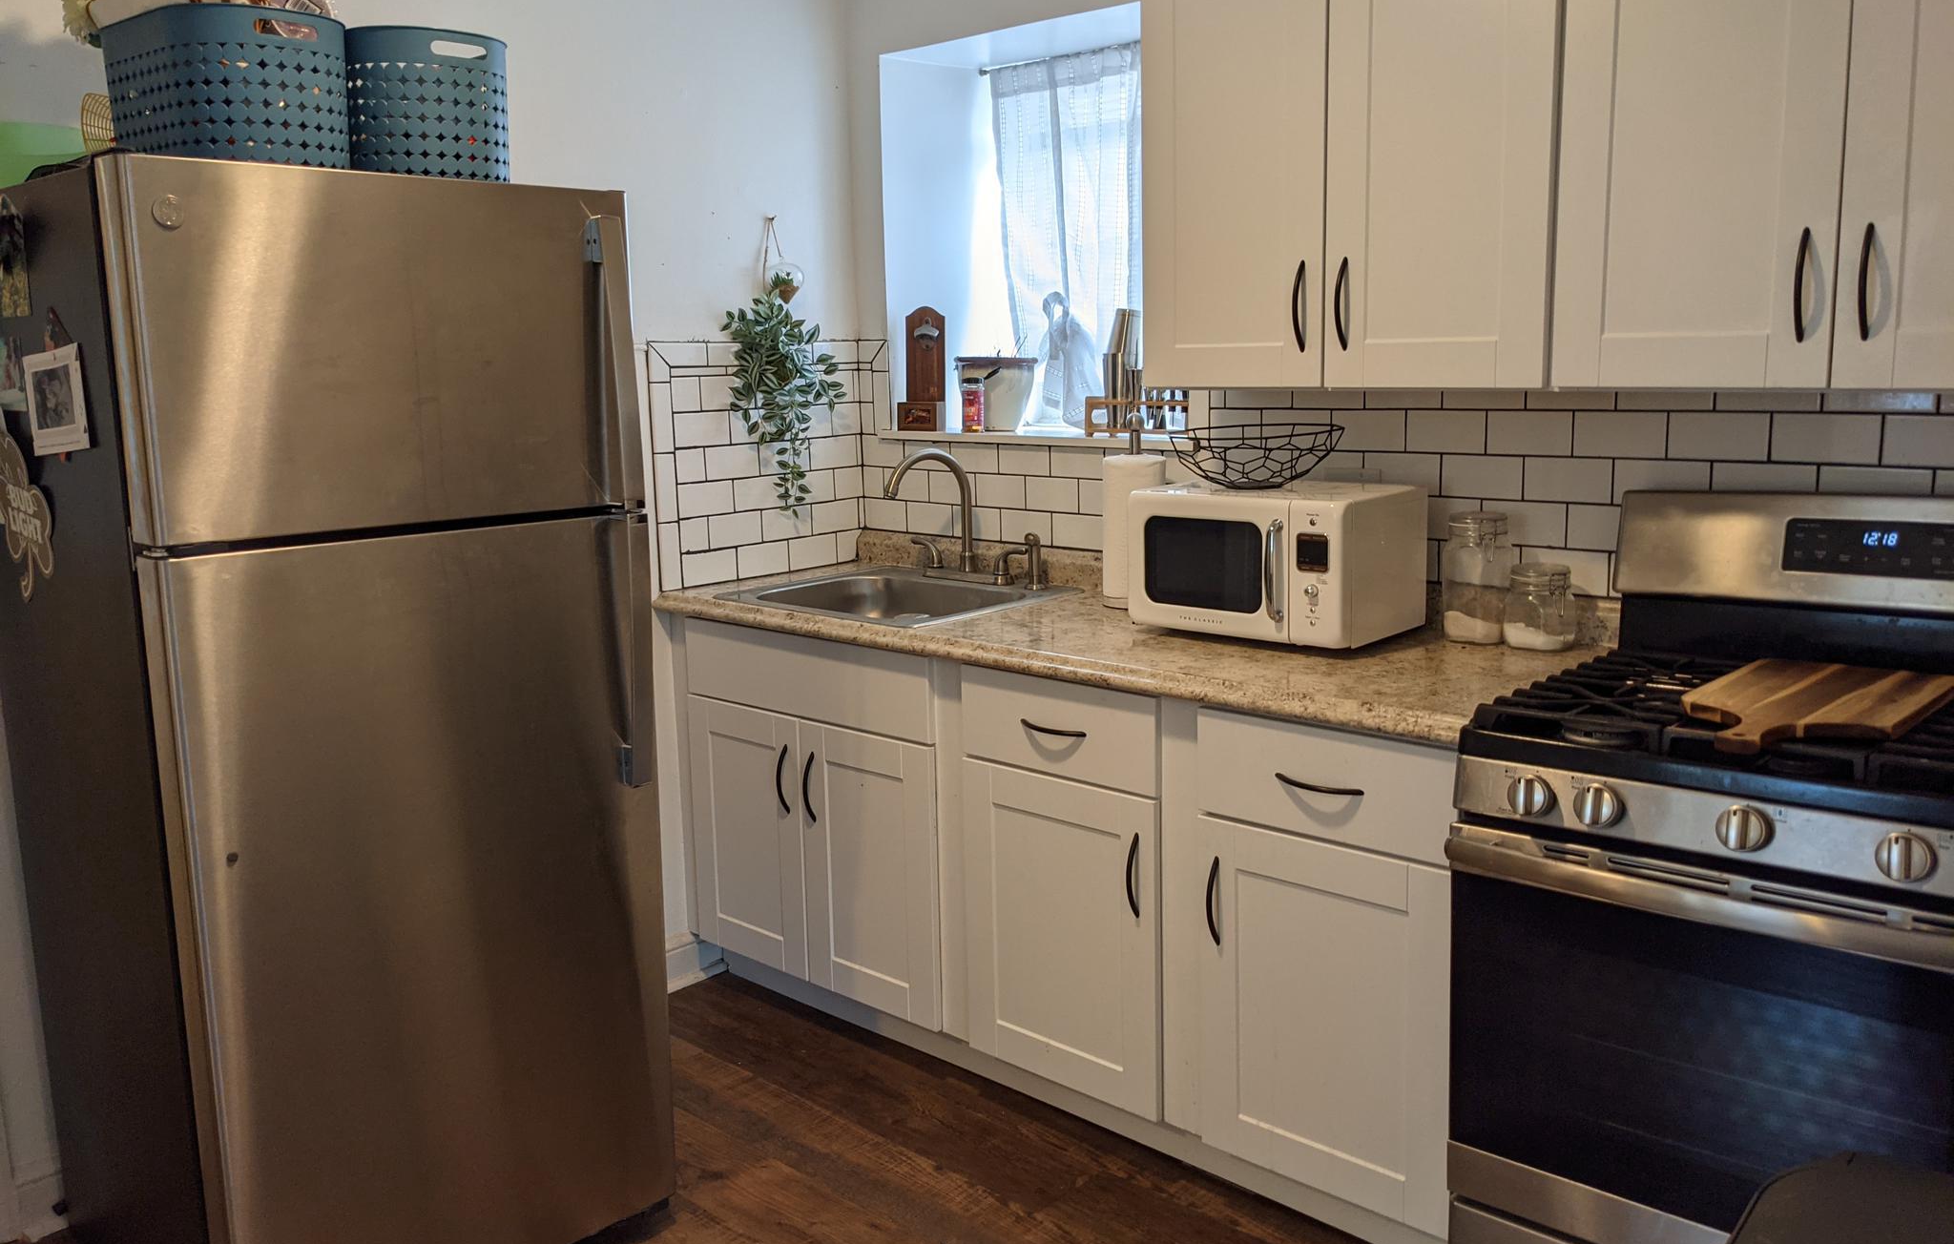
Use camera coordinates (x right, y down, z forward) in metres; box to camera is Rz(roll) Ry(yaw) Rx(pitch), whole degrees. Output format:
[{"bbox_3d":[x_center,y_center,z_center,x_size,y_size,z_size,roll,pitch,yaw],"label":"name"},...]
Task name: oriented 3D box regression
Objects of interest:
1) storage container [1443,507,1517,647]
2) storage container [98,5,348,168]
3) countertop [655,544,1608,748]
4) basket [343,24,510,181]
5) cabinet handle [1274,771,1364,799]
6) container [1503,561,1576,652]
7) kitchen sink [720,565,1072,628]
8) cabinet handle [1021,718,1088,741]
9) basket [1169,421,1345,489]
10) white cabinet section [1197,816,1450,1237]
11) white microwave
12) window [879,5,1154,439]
[{"bbox_3d":[0.888,-0.075,2.696,0.110,0.222,0.113,0,10,6],"label":"storage container"},{"bbox_3d":[-1.038,-0.714,2.143,0.325,0.228,0.245,7,13,39],"label":"storage container"},{"bbox_3d":[0.192,-0.030,3.028,1.905,0.125,0.645,8,14,42],"label":"countertop"},{"bbox_3d":[-0.901,-0.787,2.430,0.330,0.250,0.250,8,14,42],"label":"basket"},{"bbox_3d":[0.510,0.249,2.300,0.147,0.014,0.030,8,14,43],"label":"cabinet handle"},{"bbox_3d":[0.972,-0.023,2.631,0.110,0.138,0.113,0,10,6],"label":"container"},{"bbox_3d":[-0.178,0.017,3.382,0.635,0.170,0.560,8,14,42],"label":"kitchen sink"},{"bbox_3d":[0.127,0.188,2.653,0.147,0.014,0.030,8,14,43],"label":"cabinet handle"},{"bbox_3d":[0.520,-0.303,2.808,0.322,0.107,0.322,-1,10,0],"label":"basket"},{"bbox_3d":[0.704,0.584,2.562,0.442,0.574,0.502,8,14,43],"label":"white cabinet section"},{"bbox_3d":[0.545,-0.111,2.804,0.450,0.268,0.325,7,13,39],"label":"white microwave"},{"bbox_3d":[0.216,-0.881,3.504,0.890,0.890,0.320,8,14,42],"label":"window"}]

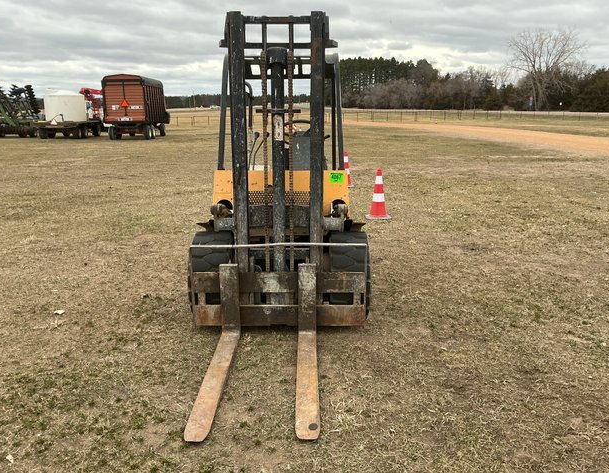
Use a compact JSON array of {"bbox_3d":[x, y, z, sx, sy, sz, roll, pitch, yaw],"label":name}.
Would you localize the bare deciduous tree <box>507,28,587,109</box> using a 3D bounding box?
[{"bbox_3d":[53.600,-36.399,112.475,15.800,17.000,15.500,0,14,0],"label":"bare deciduous tree"}]

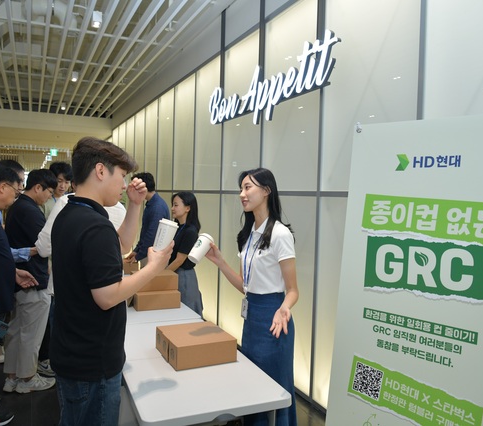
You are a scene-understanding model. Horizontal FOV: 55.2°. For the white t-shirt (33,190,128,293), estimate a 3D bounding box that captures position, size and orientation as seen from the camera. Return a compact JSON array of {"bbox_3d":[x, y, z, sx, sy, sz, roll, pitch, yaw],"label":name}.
[{"bbox_3d":[-1.092,0.208,3.150,0.500,0.670,0.400,3,2,30],"label":"white t-shirt"}]

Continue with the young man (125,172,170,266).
[{"bbox_3d":[-0.940,0.460,4.717,0.460,1.740,0.480,1,2,-16],"label":"young man"}]

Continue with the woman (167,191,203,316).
[{"bbox_3d":[-0.492,0.584,3.872,0.370,1.580,0.420,1,2,-25],"label":"woman"}]

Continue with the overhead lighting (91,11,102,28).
[{"bbox_3d":[-1.766,-2.358,5.625,0.115,0.140,0.115,1,2,-25],"label":"overhead lighting"}]

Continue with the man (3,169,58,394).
[{"bbox_3d":[-1.607,0.508,3.583,0.430,1.690,0.470,0,3,-33],"label":"man"}]

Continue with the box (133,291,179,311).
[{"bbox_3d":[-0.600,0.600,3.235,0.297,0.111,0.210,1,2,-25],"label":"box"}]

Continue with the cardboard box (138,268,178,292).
[{"bbox_3d":[-0.619,0.486,3.314,0.295,0.108,0.210,1,2,-25],"label":"cardboard box"}]

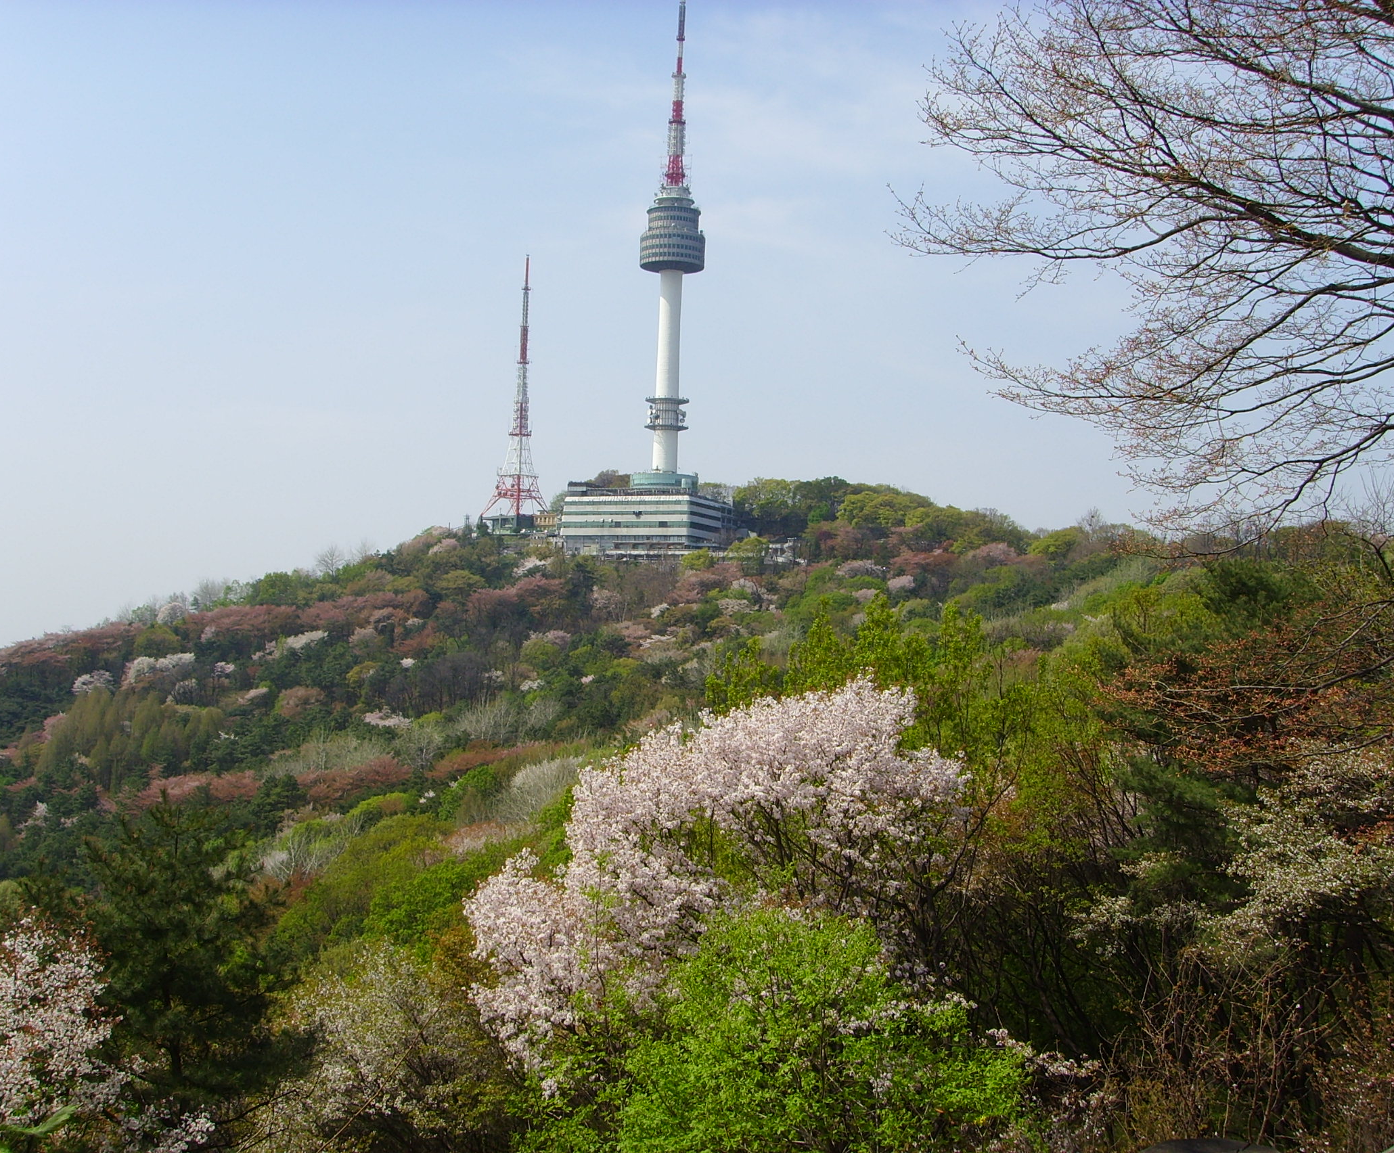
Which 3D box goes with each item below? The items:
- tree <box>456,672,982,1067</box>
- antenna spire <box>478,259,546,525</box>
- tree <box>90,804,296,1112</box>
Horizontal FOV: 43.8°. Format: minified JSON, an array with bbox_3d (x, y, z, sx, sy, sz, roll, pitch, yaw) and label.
[{"bbox_3d":[0.290,4.540,25.600,7.200,6.100,6.200,2,-2,0],"label":"tree"},{"bbox_3d":[-64.260,-69.450,640.000,18.000,97.500,18.000,4,-3,-41],"label":"antenna spire"},{"bbox_3d":[-8.520,6.490,29.000,3.600,5.700,3.500,3,-3,-16],"label":"tree"}]

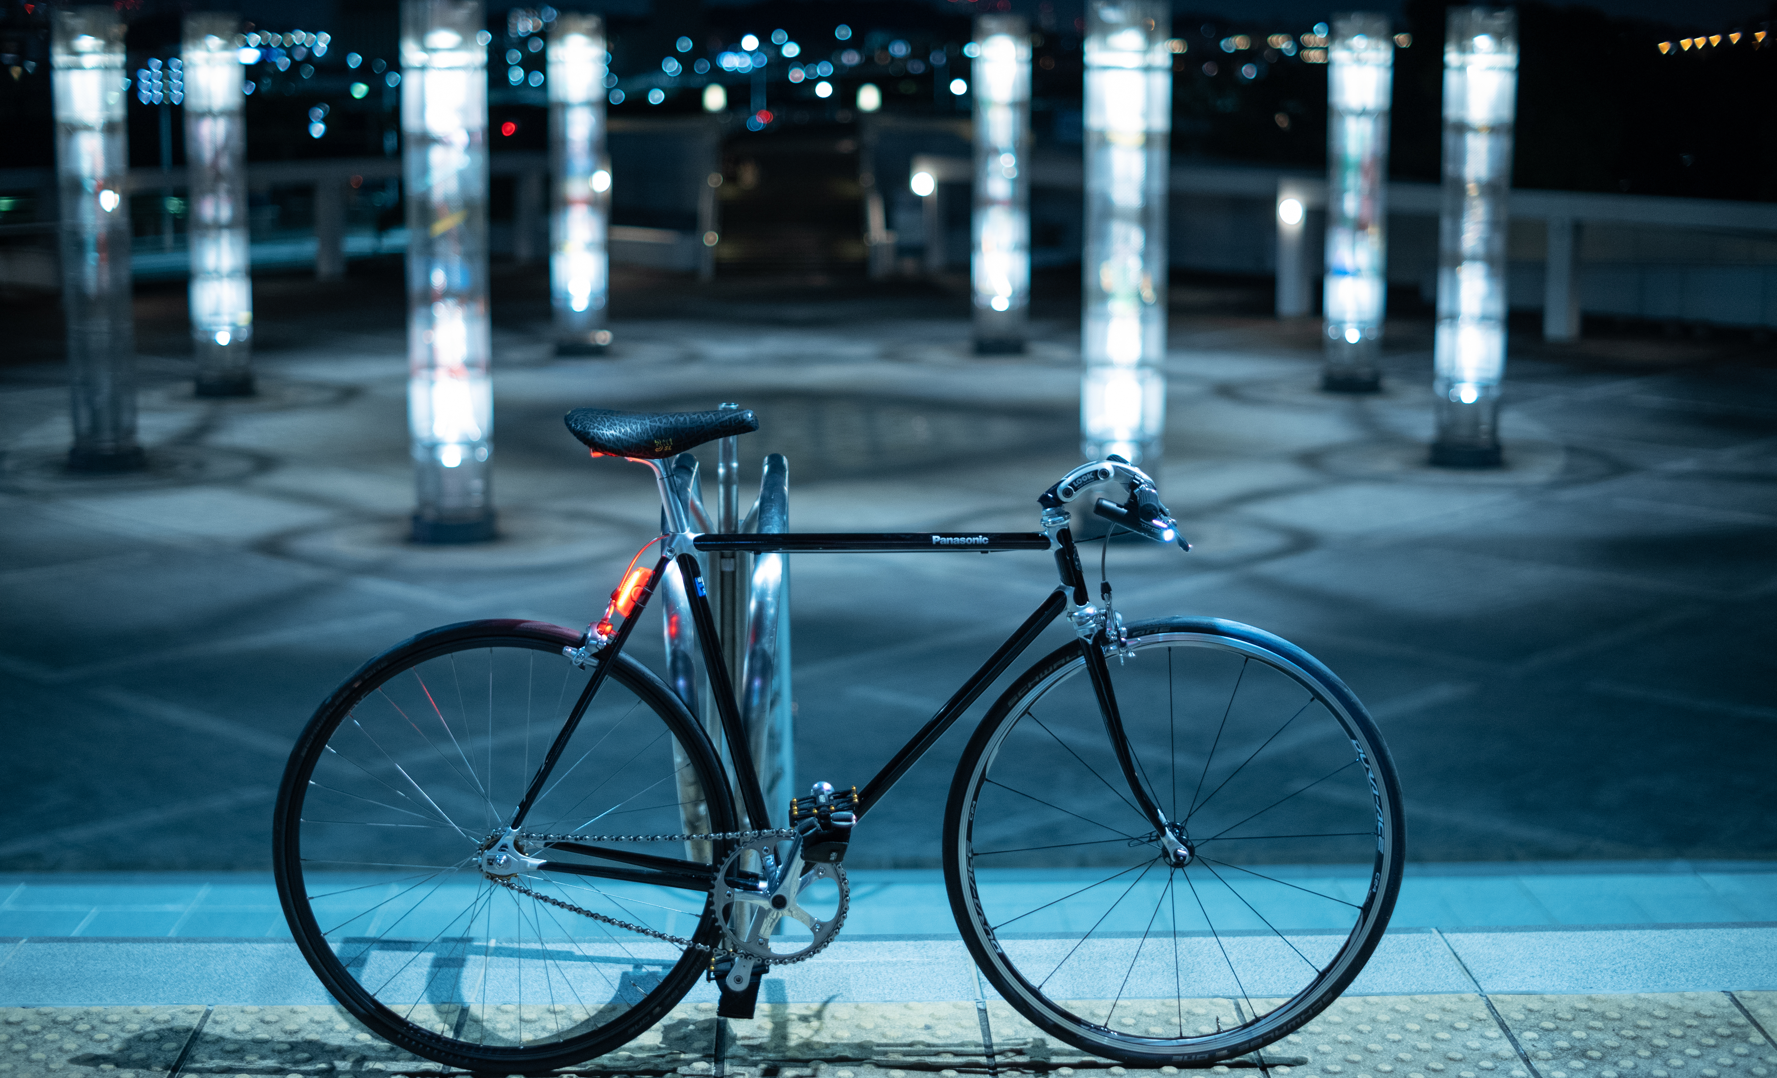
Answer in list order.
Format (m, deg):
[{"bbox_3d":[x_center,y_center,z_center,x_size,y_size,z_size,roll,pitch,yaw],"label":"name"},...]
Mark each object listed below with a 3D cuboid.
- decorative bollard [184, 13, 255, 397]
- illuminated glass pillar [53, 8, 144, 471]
[{"bbox_3d":[-7.063,-3.505,27.139,0.655,3.970,0.655,-3,11,-14],"label":"decorative bollard"},{"bbox_3d":[-6.892,-2.574,22.230,0.655,3.970,0.655,-3,11,-17],"label":"illuminated glass pillar"}]

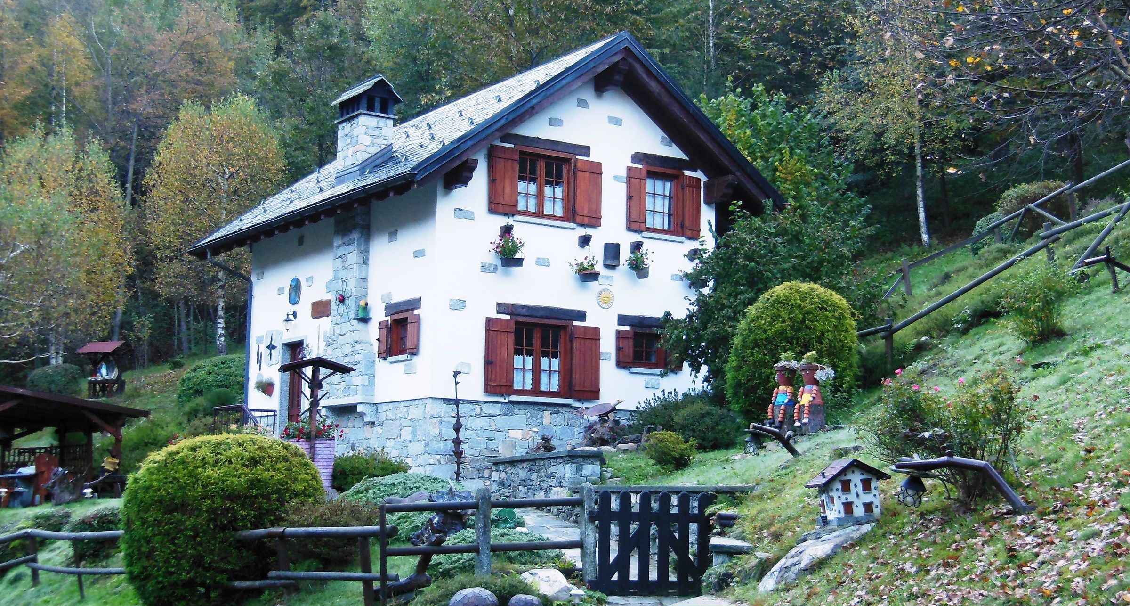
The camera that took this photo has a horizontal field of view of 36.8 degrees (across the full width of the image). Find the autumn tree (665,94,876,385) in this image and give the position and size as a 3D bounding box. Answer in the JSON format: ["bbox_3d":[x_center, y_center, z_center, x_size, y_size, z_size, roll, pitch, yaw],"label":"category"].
[{"bbox_3d":[3.604,-1.059,29.300,3.700,5.500,3.400,0,-8,7],"label":"autumn tree"}]

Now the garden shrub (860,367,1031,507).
[{"bbox_3d":[2.795,0.988,12.500,1.200,1.050,1.100,1,-7,0],"label":"garden shrub"}]

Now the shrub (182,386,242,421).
[{"bbox_3d":[-7.281,2.066,35.000,1.300,0.800,1.100,2,-8,-12],"label":"shrub"}]

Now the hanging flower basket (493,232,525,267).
[{"bbox_3d":[-0.839,-0.793,25.212,0.440,0.500,0.350,6,-8,-32],"label":"hanging flower basket"}]

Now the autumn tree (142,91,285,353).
[{"bbox_3d":[-8.650,-1.933,42.000,3.450,6.400,3.400,3,-7,-12],"label":"autumn tree"}]

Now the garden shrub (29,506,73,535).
[{"bbox_3d":[-7.428,3.154,24.500,0.650,0.500,0.600,1,-7,0],"label":"garden shrub"}]

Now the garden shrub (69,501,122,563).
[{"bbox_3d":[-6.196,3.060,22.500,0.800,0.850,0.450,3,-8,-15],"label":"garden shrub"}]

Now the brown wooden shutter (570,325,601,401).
[{"bbox_3d":[0.338,1.015,29.083,0.560,1.228,0.050,6,-8,-32],"label":"brown wooden shutter"}]

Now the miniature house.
[{"bbox_3d":[2.132,1.429,12.750,0.540,0.490,0.370,-3,-7,-14],"label":"miniature house"}]

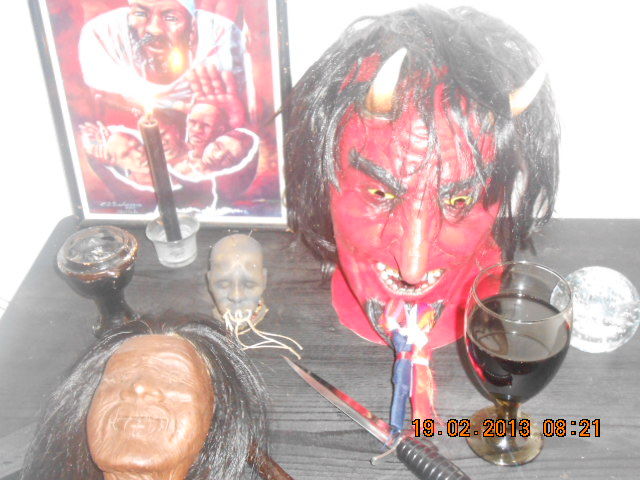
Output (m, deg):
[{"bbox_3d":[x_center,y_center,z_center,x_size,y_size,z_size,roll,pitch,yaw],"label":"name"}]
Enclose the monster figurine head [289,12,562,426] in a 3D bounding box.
[{"bbox_3d":[0.096,-0.055,0.753,0.245,0.300,0.280,5,37,12],"label":"monster figurine head"}]

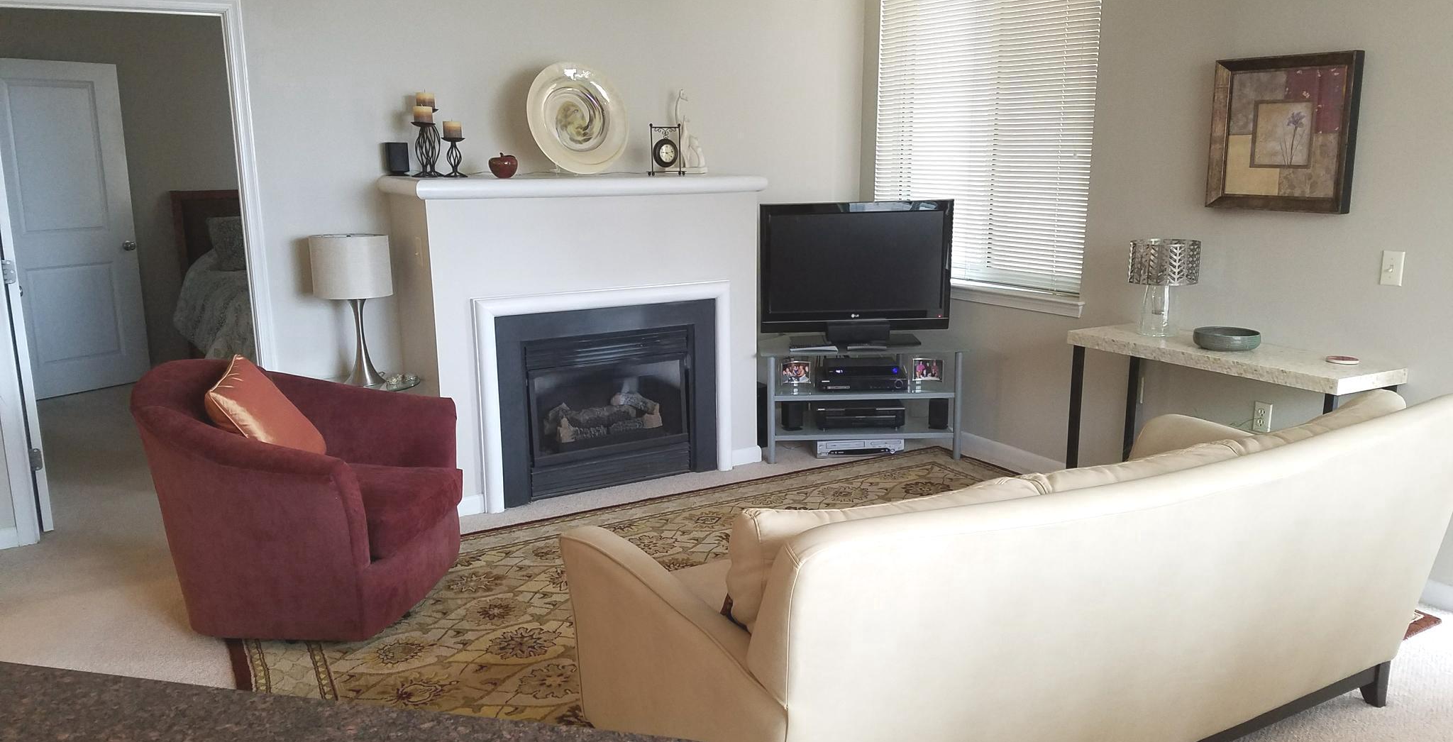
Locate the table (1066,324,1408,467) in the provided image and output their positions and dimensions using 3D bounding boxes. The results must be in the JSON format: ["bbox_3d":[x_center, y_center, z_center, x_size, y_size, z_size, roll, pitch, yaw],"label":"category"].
[{"bbox_3d":[1.837,0.293,4.126,0.372,0.776,1.110,-8,14,-29],"label":"table"}]

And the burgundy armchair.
[{"bbox_3d":[-1.457,0.403,3.734,0.860,0.790,0.810,1,12,7],"label":"burgundy armchair"}]

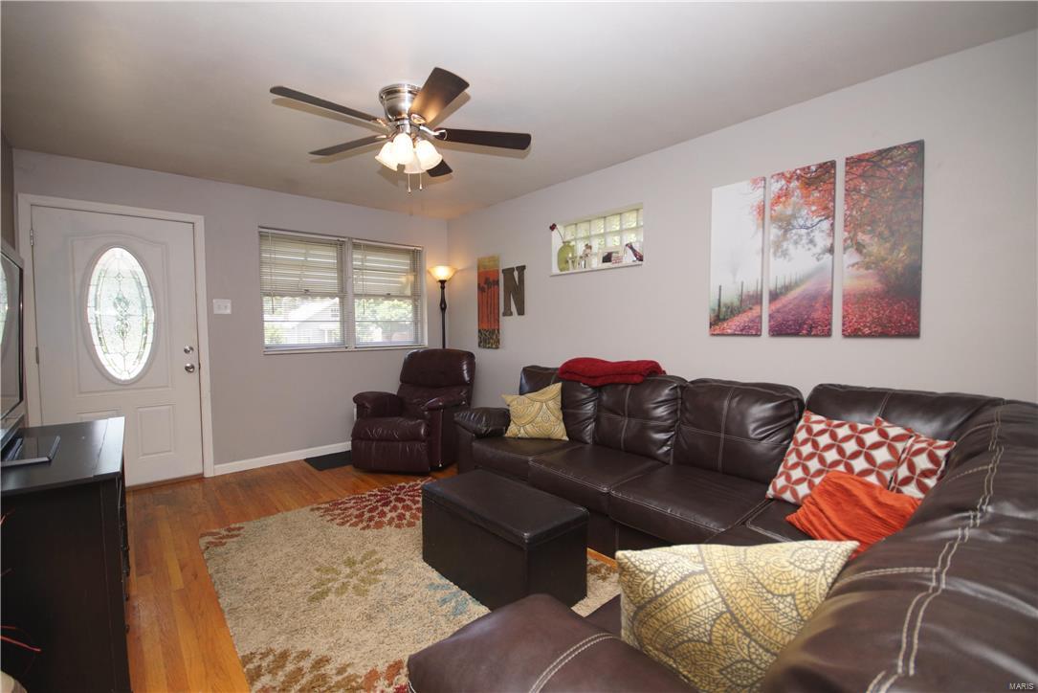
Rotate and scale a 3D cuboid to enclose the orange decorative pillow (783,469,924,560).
[{"bbox_3d":[1.200,0.590,1.545,0.320,0.130,0.400,-44,12,-9],"label":"orange decorative pillow"}]

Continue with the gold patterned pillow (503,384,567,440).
[{"bbox_3d":[0.112,0.450,2.980,0.430,0.400,0.130,-3,-30,3],"label":"gold patterned pillow"}]

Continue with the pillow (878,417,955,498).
[{"bbox_3d":[1.545,0.508,1.820,0.130,0.400,0.400,27,2,-4],"label":"pillow"}]

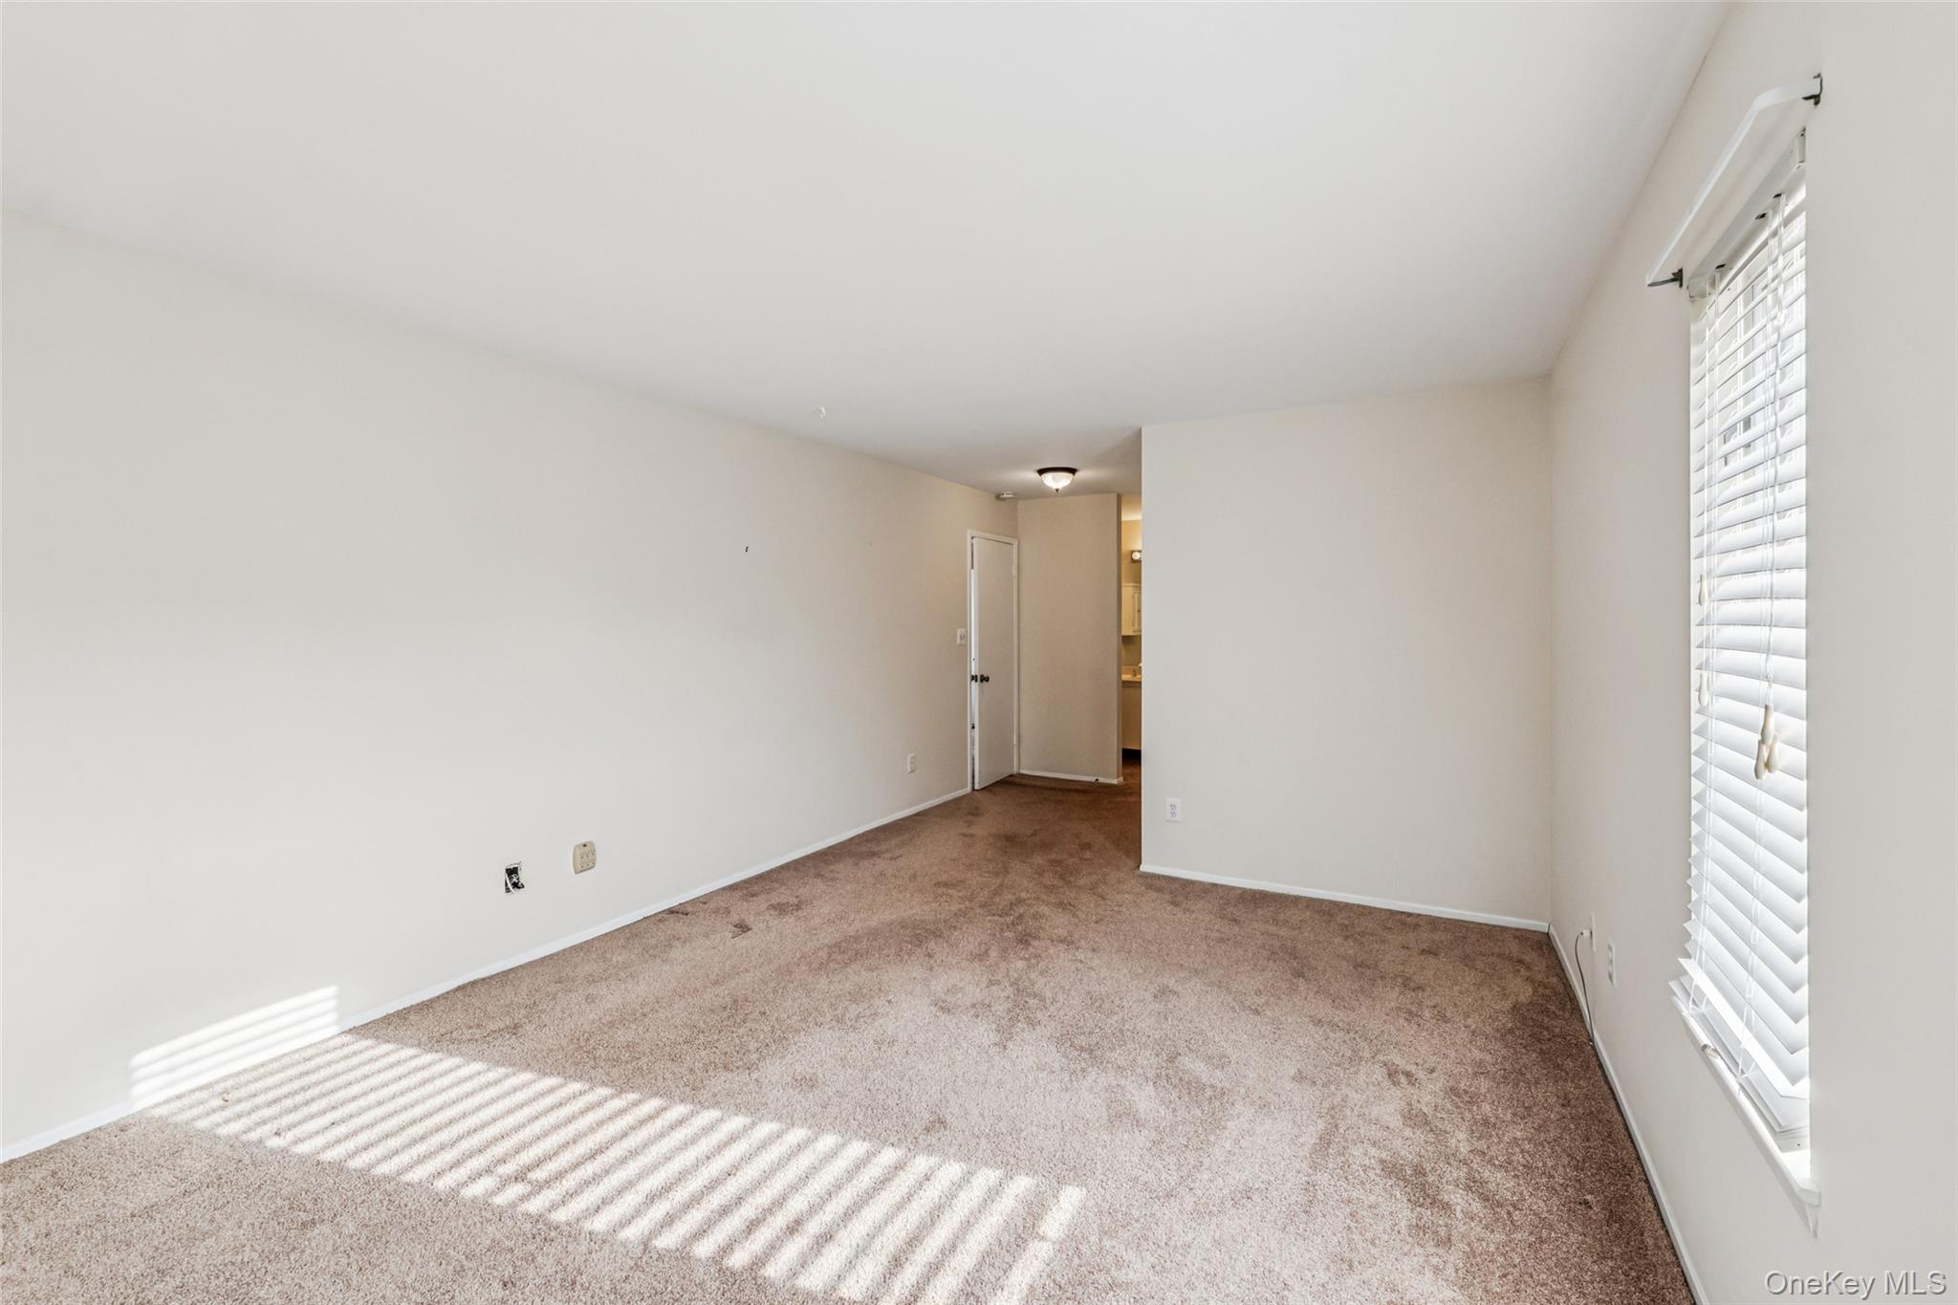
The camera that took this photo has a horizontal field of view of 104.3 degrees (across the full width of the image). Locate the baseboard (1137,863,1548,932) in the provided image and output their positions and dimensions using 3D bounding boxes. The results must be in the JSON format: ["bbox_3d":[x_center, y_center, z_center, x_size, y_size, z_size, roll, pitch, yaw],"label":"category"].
[{"bbox_3d":[1.685,1.193,3.750,1.815,0.048,0.016,1,2,29],"label":"baseboard"}]

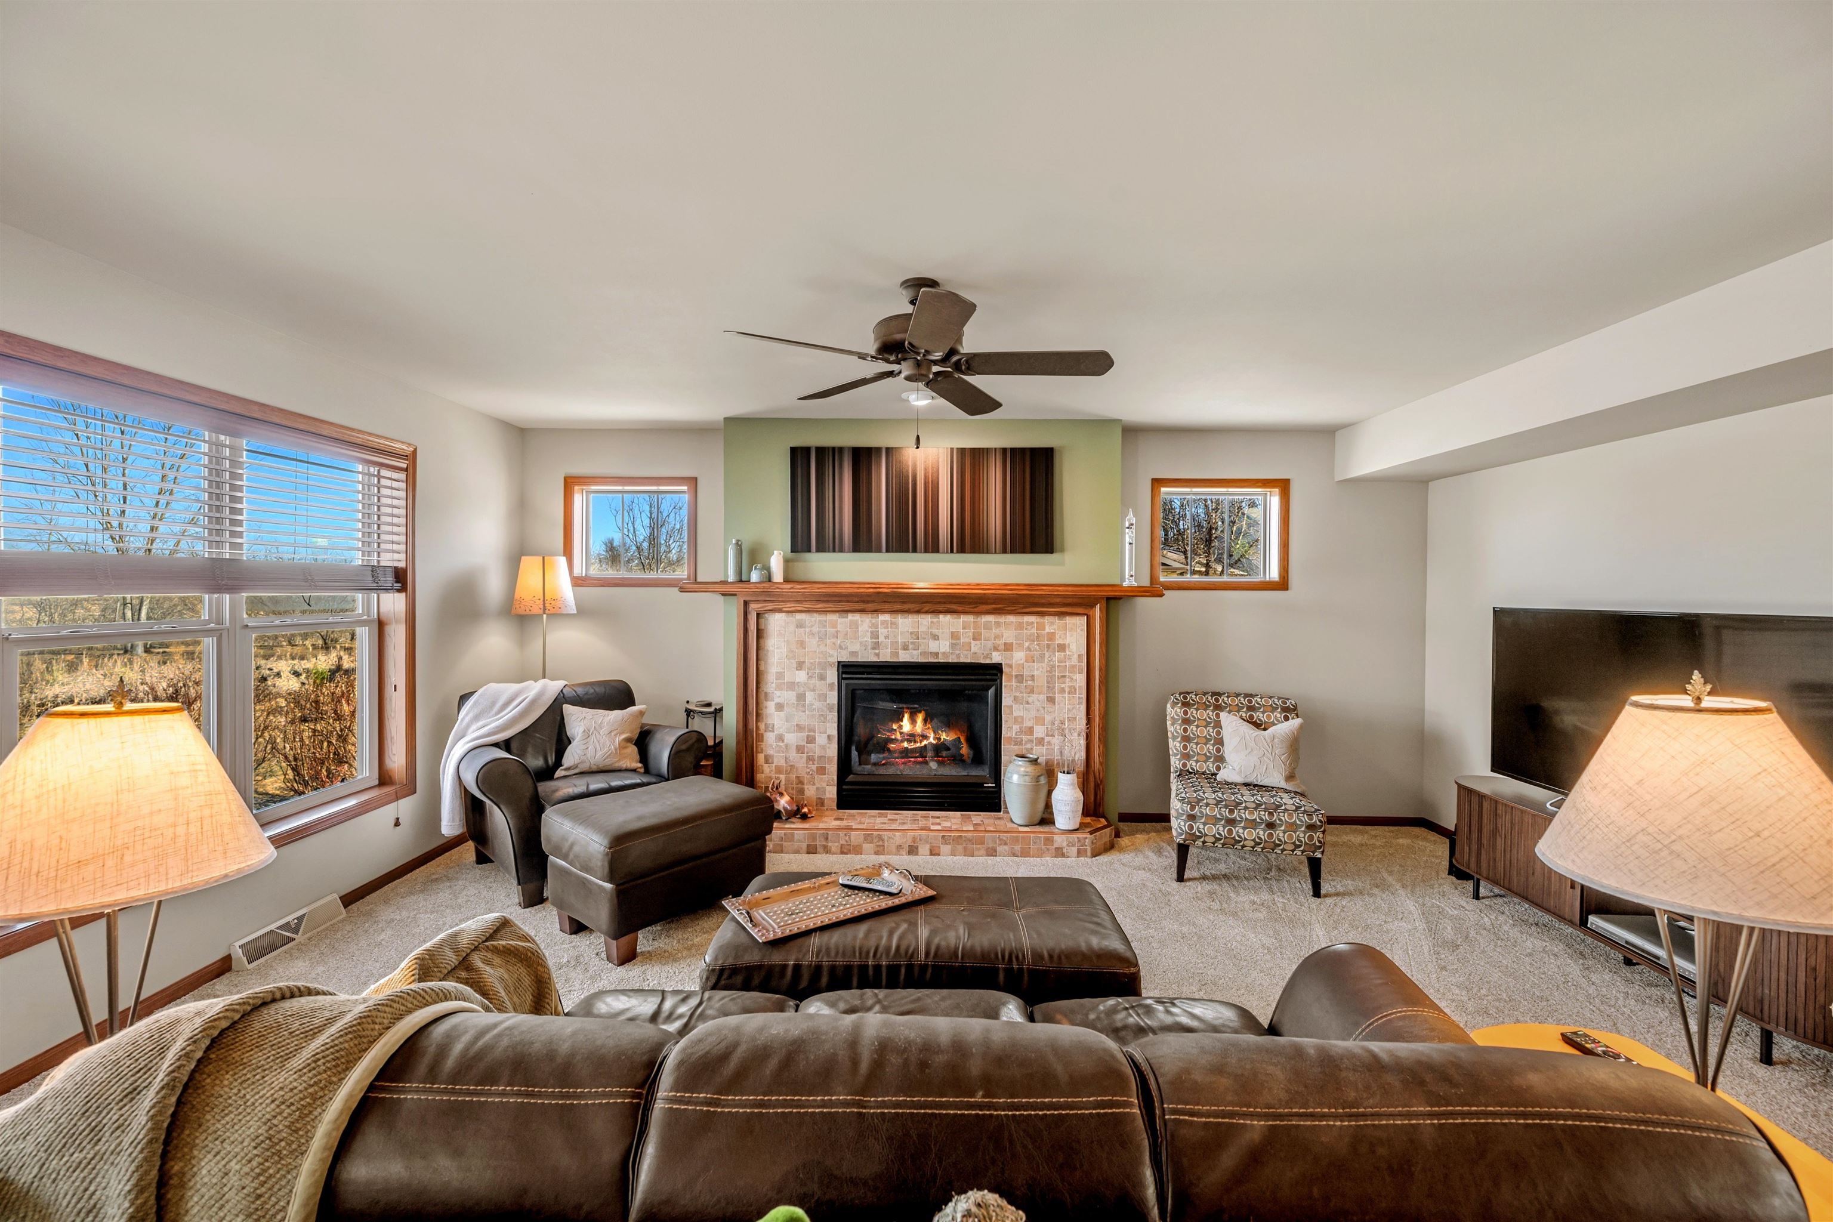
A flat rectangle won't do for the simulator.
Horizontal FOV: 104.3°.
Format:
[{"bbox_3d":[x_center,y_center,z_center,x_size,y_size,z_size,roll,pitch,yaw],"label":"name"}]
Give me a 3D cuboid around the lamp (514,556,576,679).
[{"bbox_3d":[-2.190,0.485,4.268,0.340,1.630,0.340,0,2,1],"label":"lamp"}]

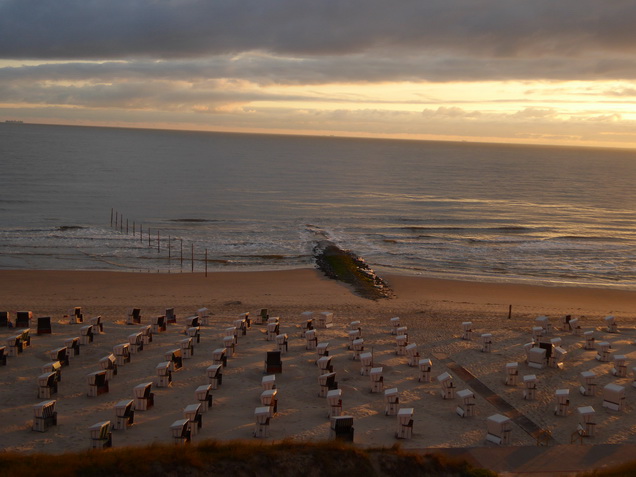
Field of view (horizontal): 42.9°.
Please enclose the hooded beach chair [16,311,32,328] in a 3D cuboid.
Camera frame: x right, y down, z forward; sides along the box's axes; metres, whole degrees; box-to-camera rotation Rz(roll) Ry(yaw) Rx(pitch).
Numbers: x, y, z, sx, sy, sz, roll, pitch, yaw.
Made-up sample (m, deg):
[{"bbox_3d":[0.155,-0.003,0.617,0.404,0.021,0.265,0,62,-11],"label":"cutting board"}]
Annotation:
[{"bbox_3d":[-29.993,8.161,82.548,1.210,1.620,0.956,3,7,2],"label":"hooded beach chair"}]

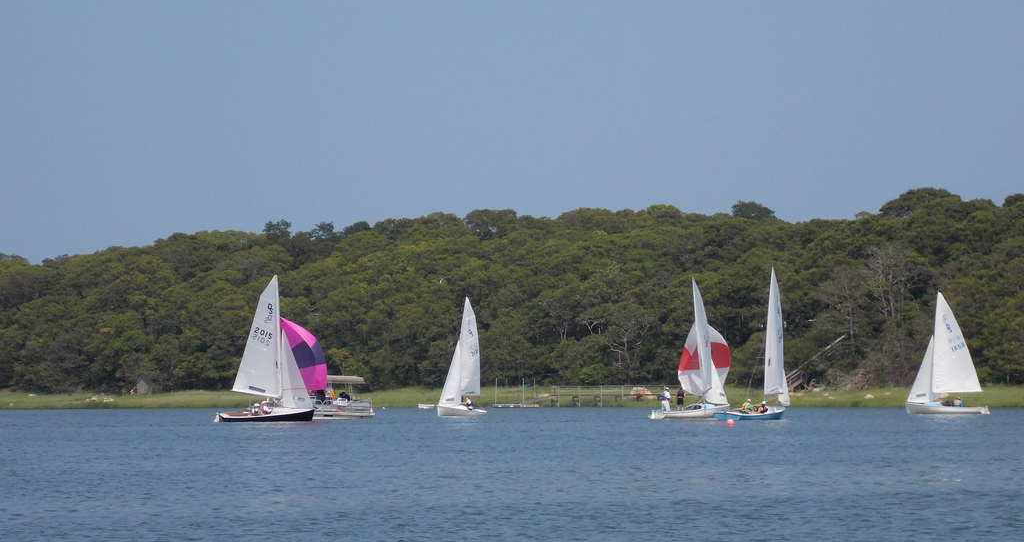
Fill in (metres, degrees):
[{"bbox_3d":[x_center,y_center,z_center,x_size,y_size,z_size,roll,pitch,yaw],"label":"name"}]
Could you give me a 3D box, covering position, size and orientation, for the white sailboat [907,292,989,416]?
[{"bbox_3d":[27.293,5.176,245.000,5.250,7.800,1.950,0,-2,14],"label":"white sailboat"}]

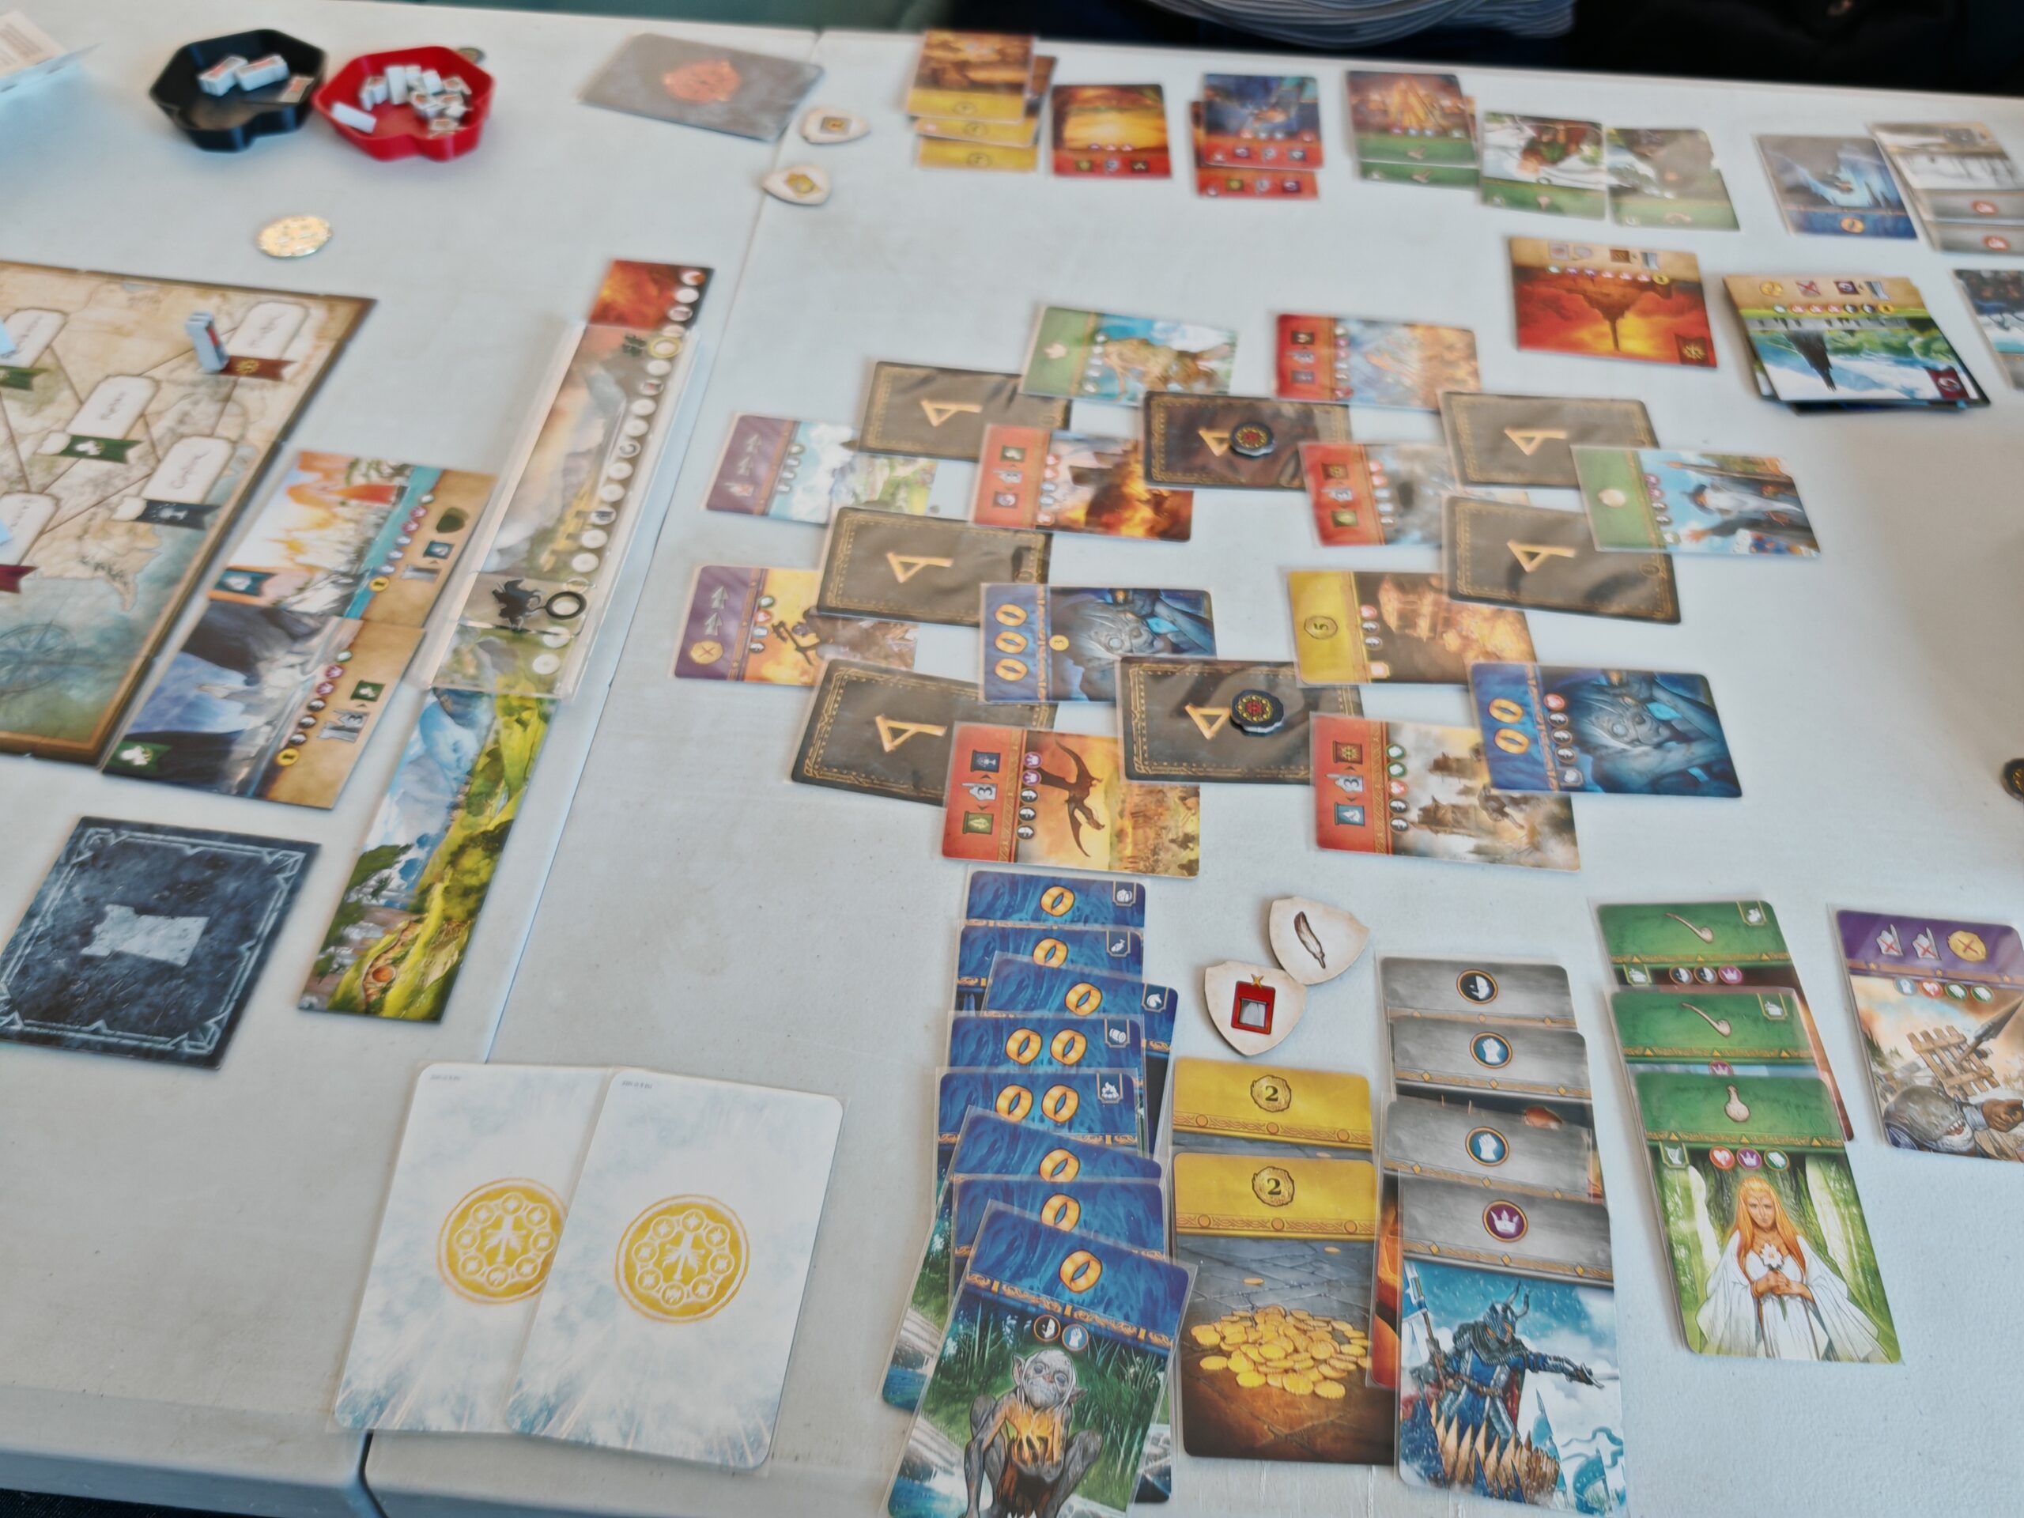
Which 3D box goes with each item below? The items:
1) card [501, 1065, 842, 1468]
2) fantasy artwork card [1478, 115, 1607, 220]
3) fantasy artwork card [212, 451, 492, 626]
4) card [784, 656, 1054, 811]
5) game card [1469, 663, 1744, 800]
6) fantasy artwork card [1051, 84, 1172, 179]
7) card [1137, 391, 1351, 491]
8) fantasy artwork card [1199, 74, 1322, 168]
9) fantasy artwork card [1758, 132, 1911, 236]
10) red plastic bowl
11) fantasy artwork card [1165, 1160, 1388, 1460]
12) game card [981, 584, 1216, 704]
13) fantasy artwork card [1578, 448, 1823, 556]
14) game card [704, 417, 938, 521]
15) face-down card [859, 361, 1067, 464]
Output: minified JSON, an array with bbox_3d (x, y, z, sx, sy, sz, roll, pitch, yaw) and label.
[{"bbox_3d":[-0.075,0.114,0.364,0.058,0.002,0.087,6,53,5],"label":"card"},{"bbox_3d":[0.206,-0.230,0.610,0.046,0.001,0.069,10,54,7],"label":"fantasy artwork card"},{"bbox_3d":[-0.200,-0.069,0.484,0.066,0.002,0.066,7,53,5],"label":"fantasy artwork card"},{"bbox_3d":[-0.028,-0.007,0.525,0.080,0.001,0.054,9,53,7],"label":"card"},{"bbox_3d":[0.197,-0.010,0.527,0.080,0.001,0.054,2,53,2],"label":"game card"},{"bbox_3d":[0.040,-0.258,0.649,0.047,0.002,0.071,0,53,0],"label":"fantasy artwork card"},{"bbox_3d":[0.092,-0.124,0.613,0.080,0.001,0.054,2,53,2],"label":"card"},{"bbox_3d":[0.119,-0.305,0.748,0.054,0.001,0.080,3,53,3],"label":"fantasy artwork card"},{"bbox_3d":[0.325,-0.227,0.624,0.047,0.002,0.071,4,53,3],"label":"fantasy artwork card"},{"bbox_3d":[-0.246,-0.265,0.645,0.073,0.016,0.071,0,53,0],"label":"red plastic bowl"},{"bbox_3d":[0.071,0.140,0.411,0.054,0.001,0.080,2,53,2],"label":"fantasy artwork card"},{"bbox_3d":[0.026,-0.033,0.460,0.069,0.001,0.046,1,53,0],"label":"game card"},{"bbox_3d":[0.257,-0.097,0.592,0.080,0.001,0.054,3,53,2],"label":"fantasy artwork card"},{"bbox_3d":[-0.059,-0.091,0.502,0.069,0.001,0.046,6,53,4],"label":"game card"},{"bbox_3d":[-0.017,-0.137,0.623,0.080,0.001,0.054,4,53,3],"label":"face-down card"}]

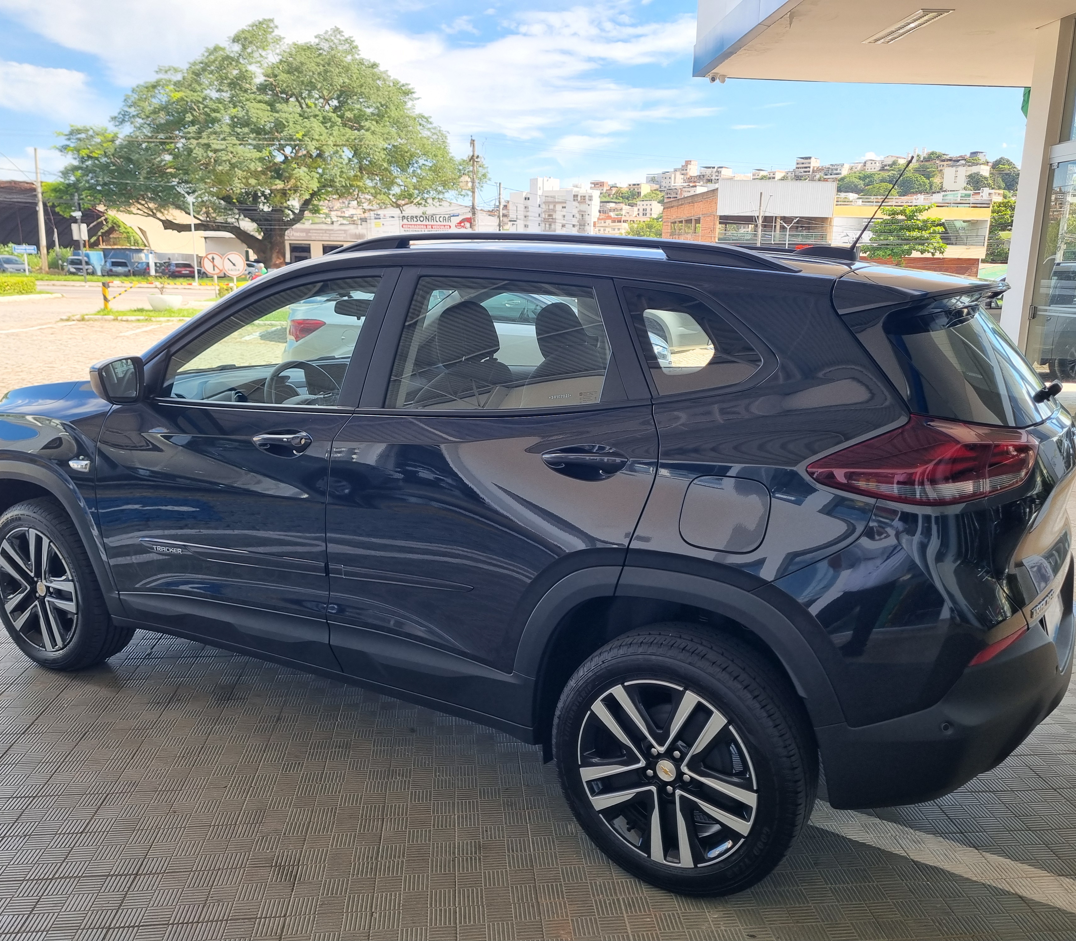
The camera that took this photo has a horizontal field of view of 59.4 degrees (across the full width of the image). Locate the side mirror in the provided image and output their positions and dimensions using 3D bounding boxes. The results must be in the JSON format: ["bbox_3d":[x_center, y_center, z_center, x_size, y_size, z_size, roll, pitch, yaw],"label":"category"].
[{"bbox_3d":[-1.336,-0.285,2.995,0.105,0.155,0.190,8,15,29],"label":"side mirror"}]

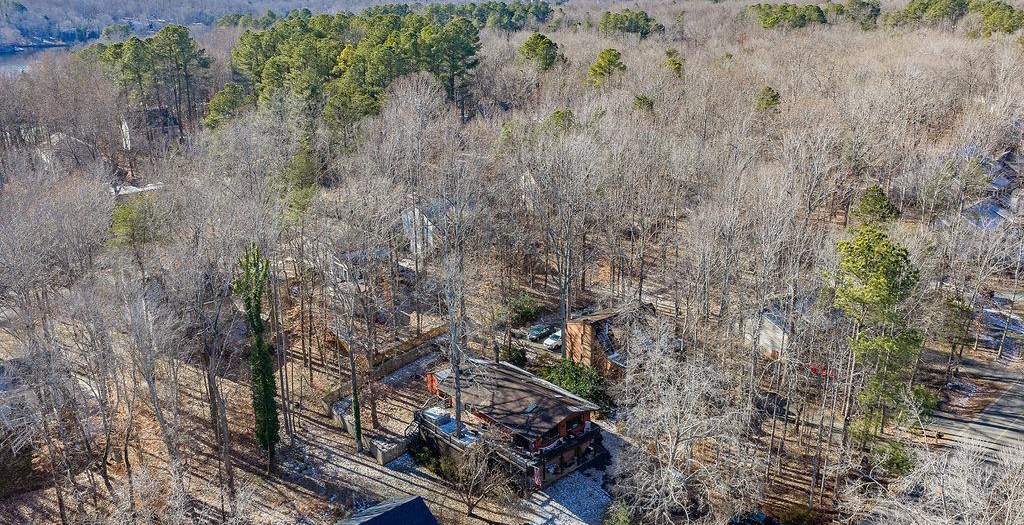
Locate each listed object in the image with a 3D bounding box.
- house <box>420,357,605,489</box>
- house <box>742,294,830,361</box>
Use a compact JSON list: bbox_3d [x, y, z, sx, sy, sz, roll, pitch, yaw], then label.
[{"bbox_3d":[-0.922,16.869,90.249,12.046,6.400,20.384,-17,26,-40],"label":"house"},{"bbox_3d":[42.665,9.048,124.315,13.000,6.600,7.200,-16,25,-38],"label":"house"}]

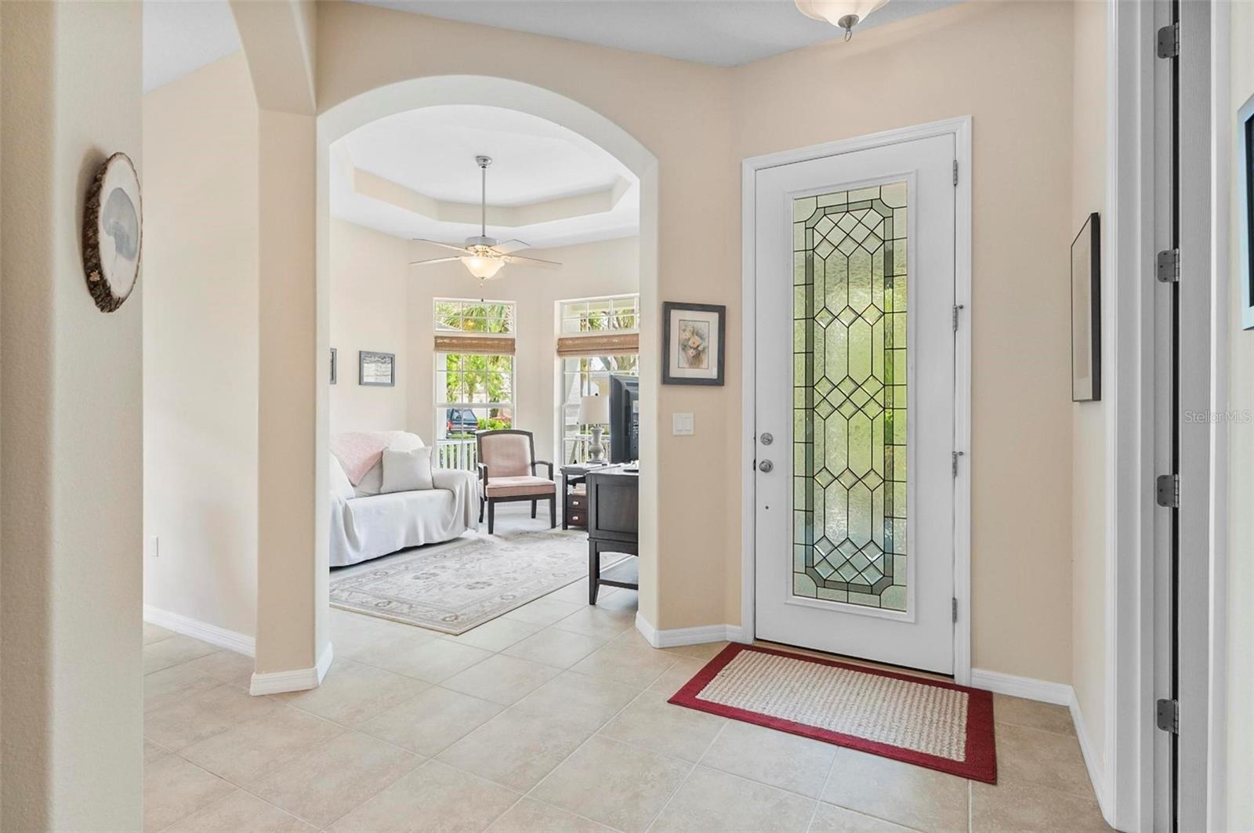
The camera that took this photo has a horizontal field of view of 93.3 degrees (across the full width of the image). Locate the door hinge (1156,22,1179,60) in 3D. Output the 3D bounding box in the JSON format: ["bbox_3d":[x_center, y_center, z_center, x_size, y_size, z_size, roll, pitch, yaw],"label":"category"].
[{"bbox_3d":[1.486,-1.031,1.625,0.047,0.090,0.016,0,1,28],"label":"door hinge"}]

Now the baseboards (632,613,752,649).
[{"bbox_3d":[0.319,1.131,3.171,0.480,0.082,0.370,0,1,-16],"label":"baseboards"}]

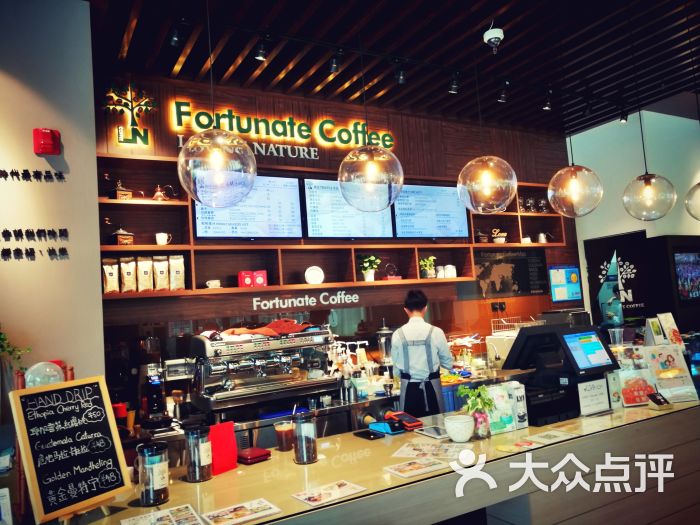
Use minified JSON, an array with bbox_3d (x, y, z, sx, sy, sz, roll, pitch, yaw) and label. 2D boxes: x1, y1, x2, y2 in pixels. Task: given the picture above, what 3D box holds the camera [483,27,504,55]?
[{"bbox_3d":[1.052,-1.625,4.005,0.140,0.130,0.140,-4,-5,0],"label":"camera"}]

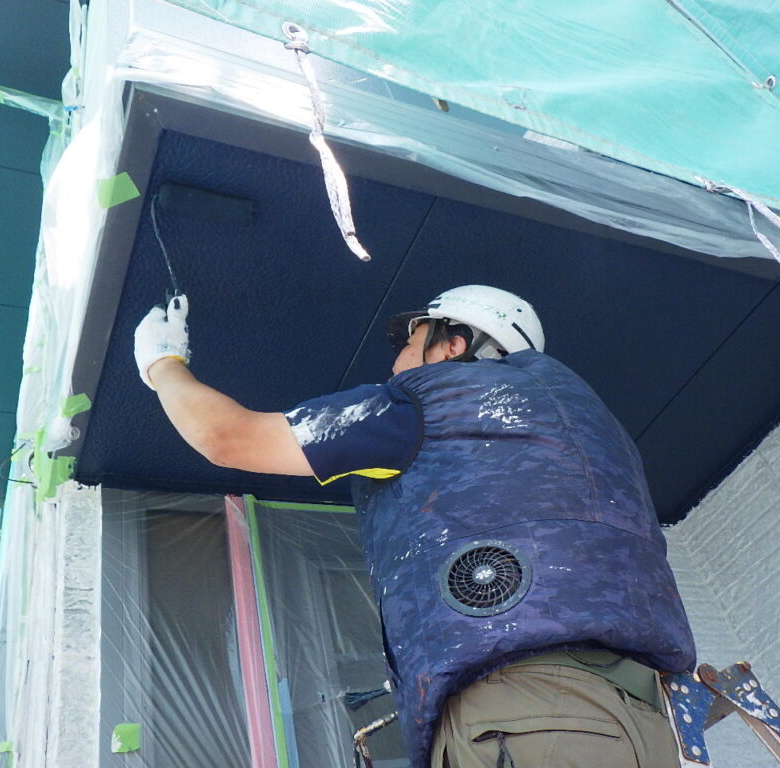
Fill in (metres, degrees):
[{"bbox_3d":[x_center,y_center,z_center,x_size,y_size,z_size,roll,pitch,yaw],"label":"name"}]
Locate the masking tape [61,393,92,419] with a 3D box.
[{"bbox_3d":[-0.647,0.045,1.710,0.063,0.012,0.052,-16,-41,-1],"label":"masking tape"}]

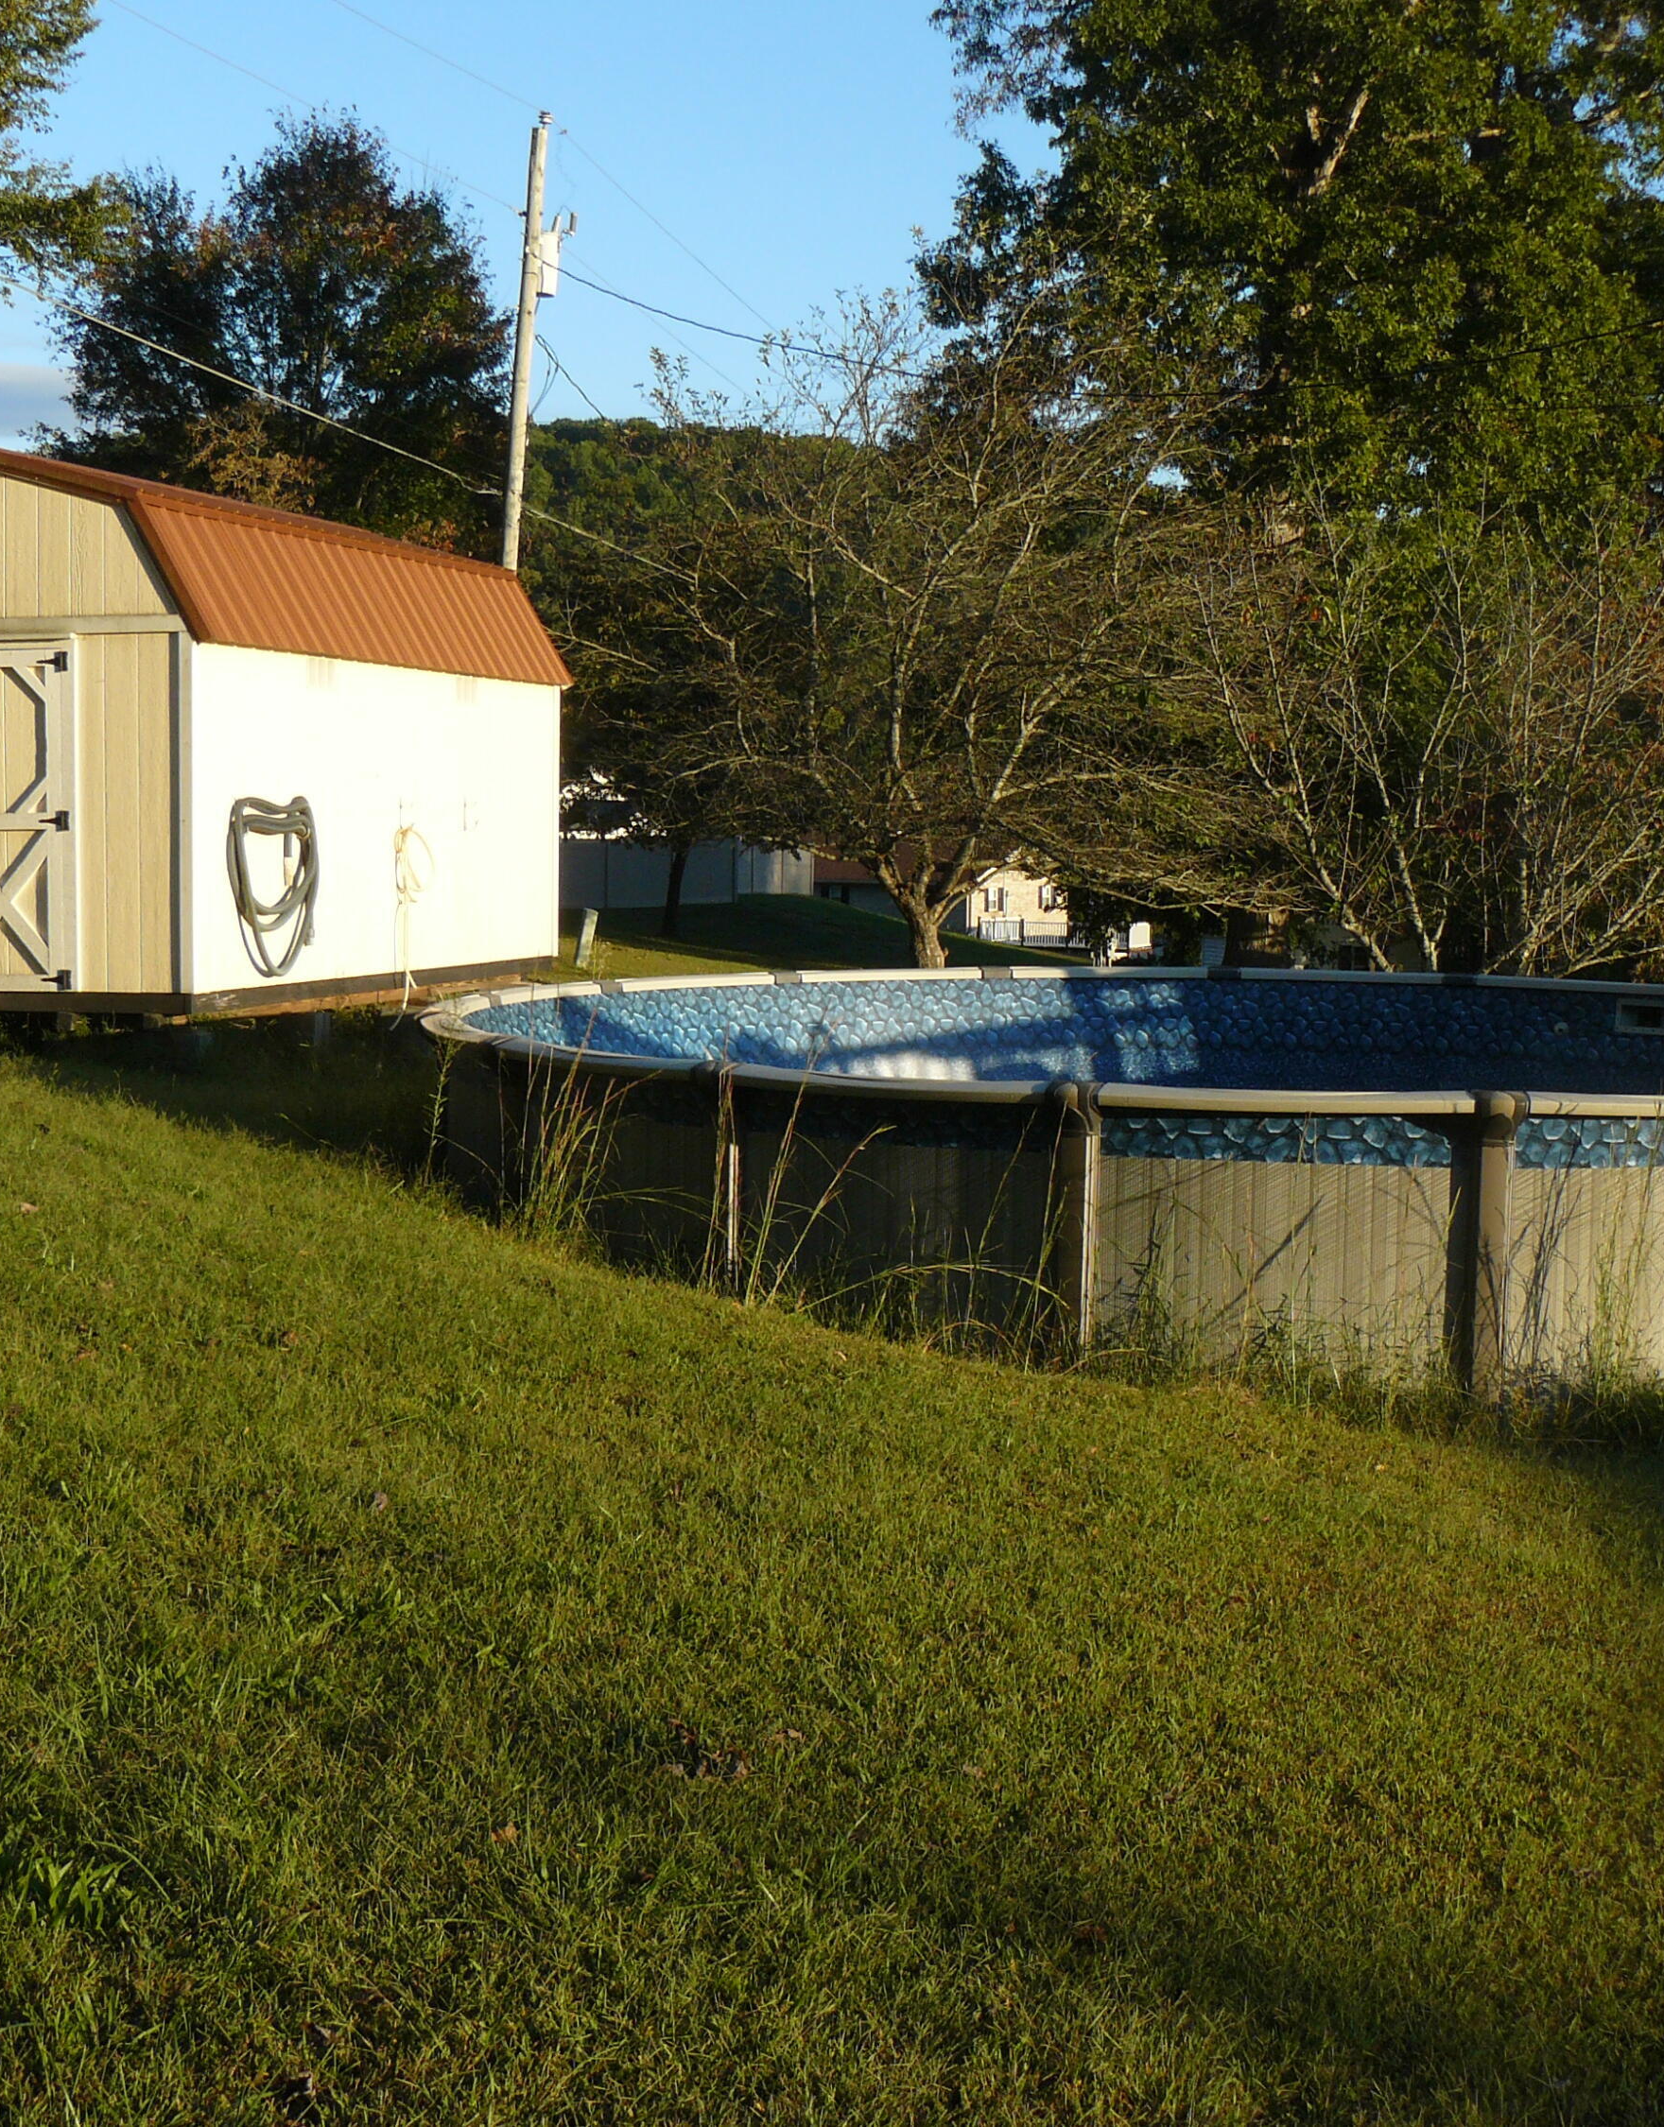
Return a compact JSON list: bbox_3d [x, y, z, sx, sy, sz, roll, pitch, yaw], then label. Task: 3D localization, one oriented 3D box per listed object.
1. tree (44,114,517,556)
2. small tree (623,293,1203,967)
[{"bbox_3d":[-7.844,-8.011,42.445,6.600,10.990,6.400,0,5,0],"label":"tree"},{"bbox_3d":[0.617,-3.583,24.729,5.000,5.640,4.800,0,5,0],"label":"small tree"}]

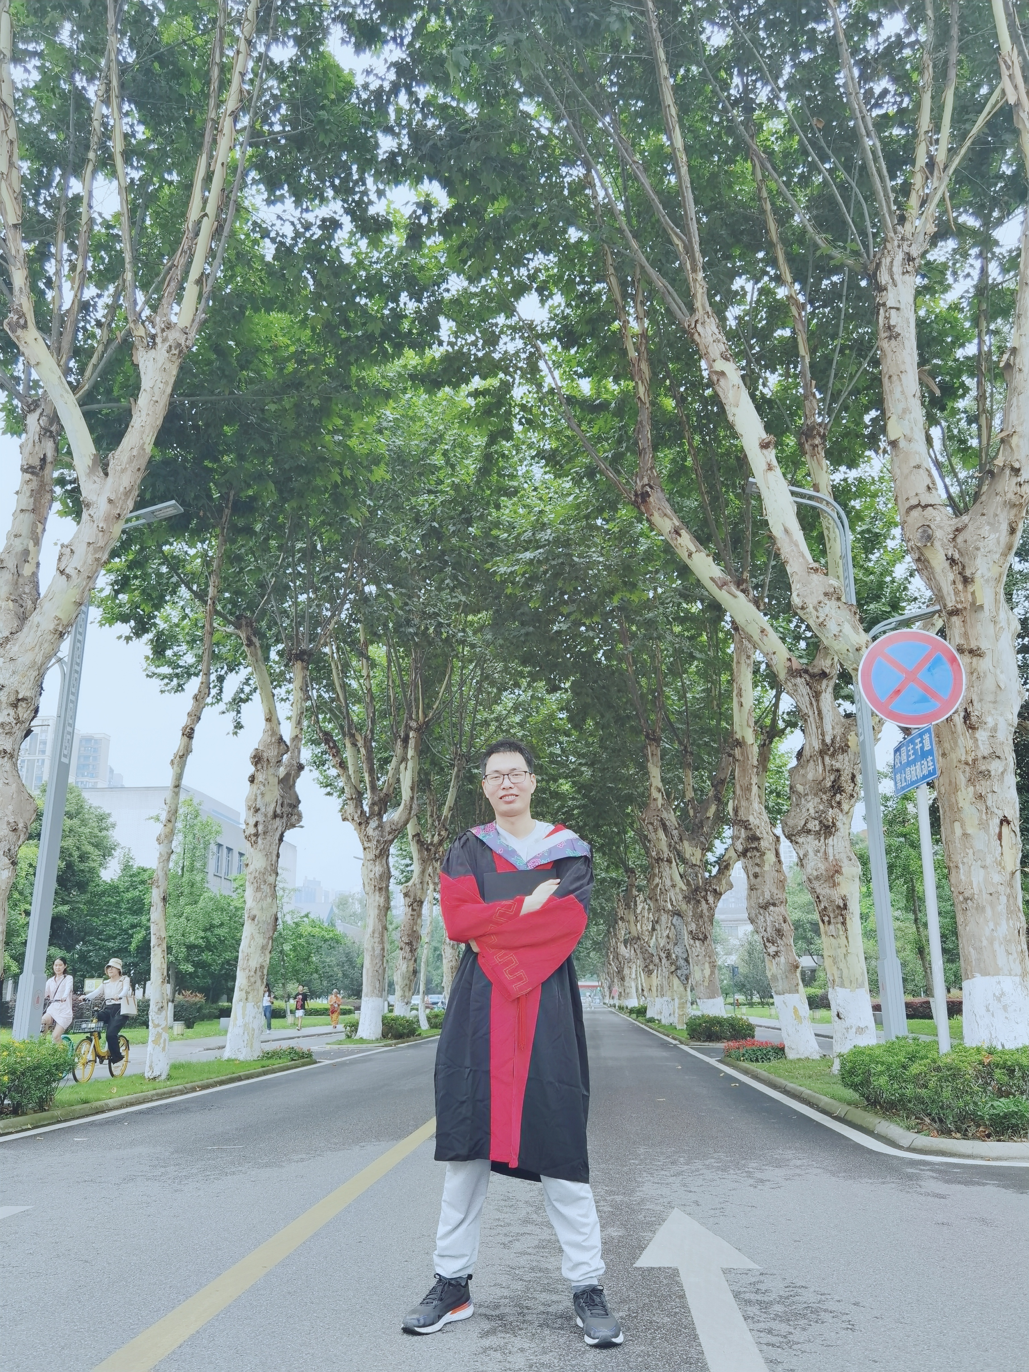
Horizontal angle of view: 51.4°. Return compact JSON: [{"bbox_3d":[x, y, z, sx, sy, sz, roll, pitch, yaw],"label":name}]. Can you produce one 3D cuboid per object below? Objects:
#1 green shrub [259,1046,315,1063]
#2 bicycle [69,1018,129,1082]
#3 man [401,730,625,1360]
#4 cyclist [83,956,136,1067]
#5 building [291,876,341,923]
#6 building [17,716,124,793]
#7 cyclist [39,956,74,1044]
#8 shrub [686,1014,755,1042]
[{"bbox_3d":[-3.436,5.568,16.184,0.750,0.240,0.850,-1,-17,4],"label":"green shrub"},{"bbox_3d":[-5.595,4.824,14.527,0.550,1.000,1.600,-1,-17,4],"label":"bicycle"},{"bbox_3d":[-0.002,1.030,3.377,0.600,1.740,0.420,-2,-17,8],"label":"man"},{"bbox_3d":[-5.607,4.515,14.828,0.520,1.460,0.700,-1,-17,4],"label":"cyclist"},{"bbox_3d":[-119.238,153.114,632.623,30.000,70.000,20.000,-1,-17,4],"label":"building"},{"bbox_3d":[-163.222,62.276,376.917,36.000,98.000,20.000,-1,-17,4],"label":"building"},{"bbox_3d":[-6.198,4.421,14.543,0.500,1.450,0.700,-1,-17,4],"label":"cyclist"},{"bbox_3d":[4.728,7.843,24.584,1.500,0.660,1.500,-1,-17,4],"label":"shrub"}]

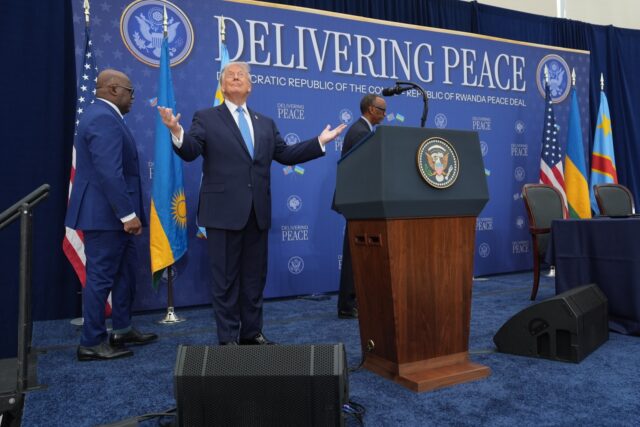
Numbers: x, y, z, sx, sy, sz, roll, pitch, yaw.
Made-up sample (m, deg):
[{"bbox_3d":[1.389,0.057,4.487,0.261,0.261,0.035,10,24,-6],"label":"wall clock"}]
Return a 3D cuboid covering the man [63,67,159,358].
[{"bbox_3d":[-1.359,-0.025,3.491,0.560,1.870,0.540,-2,1,-25],"label":"man"}]

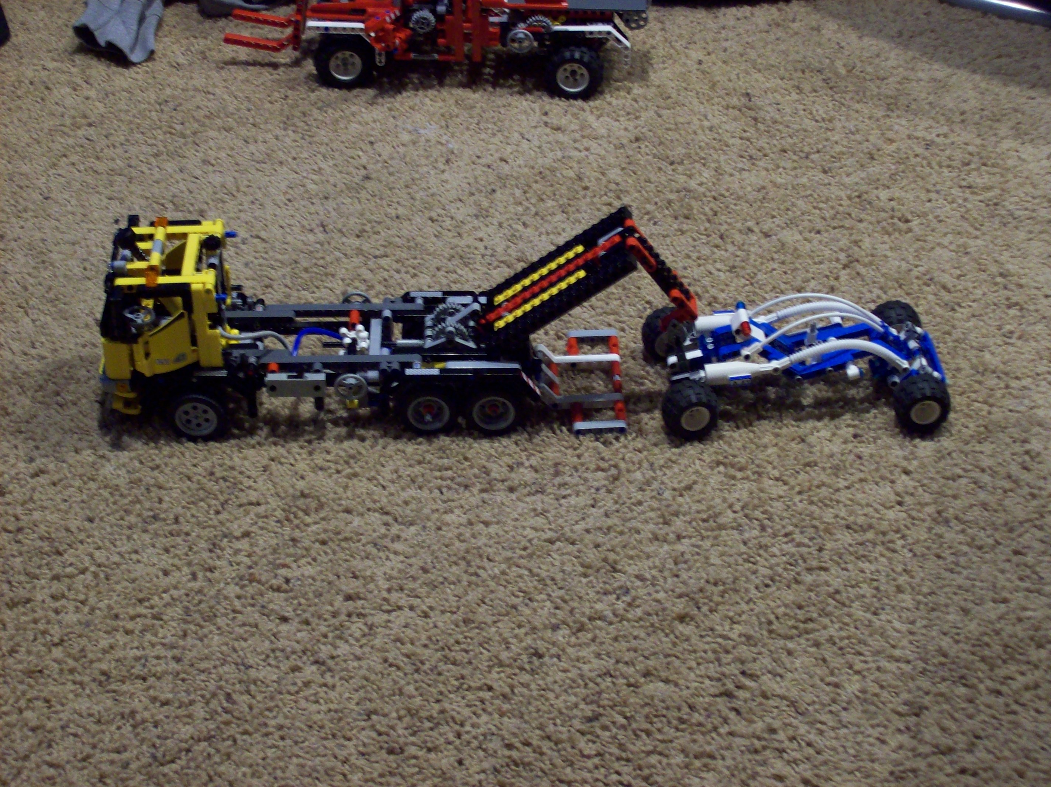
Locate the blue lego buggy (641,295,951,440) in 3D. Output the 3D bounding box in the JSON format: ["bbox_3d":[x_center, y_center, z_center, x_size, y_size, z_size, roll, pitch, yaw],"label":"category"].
[{"bbox_3d":[0.204,-0.034,1.586,0.213,0.083,0.118,-2,38,-3],"label":"blue lego buggy"}]

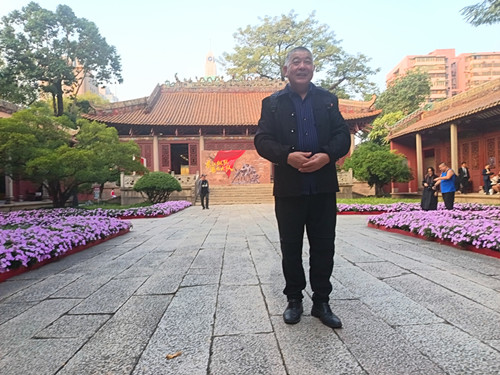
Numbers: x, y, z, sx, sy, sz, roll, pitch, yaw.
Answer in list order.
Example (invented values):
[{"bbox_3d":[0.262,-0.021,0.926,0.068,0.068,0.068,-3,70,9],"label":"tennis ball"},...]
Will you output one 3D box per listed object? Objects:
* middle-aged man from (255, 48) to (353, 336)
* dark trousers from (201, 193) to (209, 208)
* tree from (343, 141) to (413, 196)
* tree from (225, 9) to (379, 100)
[{"bbox_3d":[0.332,-0.031,2.150,0.590,1.700,0.370,-1,-1,0],"label":"middle-aged man"},{"bbox_3d":[-2.151,0.585,16.500,0.440,0.840,0.300,-1,-1,-3],"label":"dark trousers"},{"bbox_3d":[7.355,-1.096,20.000,4.000,3.250,3.700,-1,-1,0],"label":"tree"},{"bbox_3d":[6.700,-11.200,45.000,20.000,24.000,18.000,-1,-1,0],"label":"tree"}]

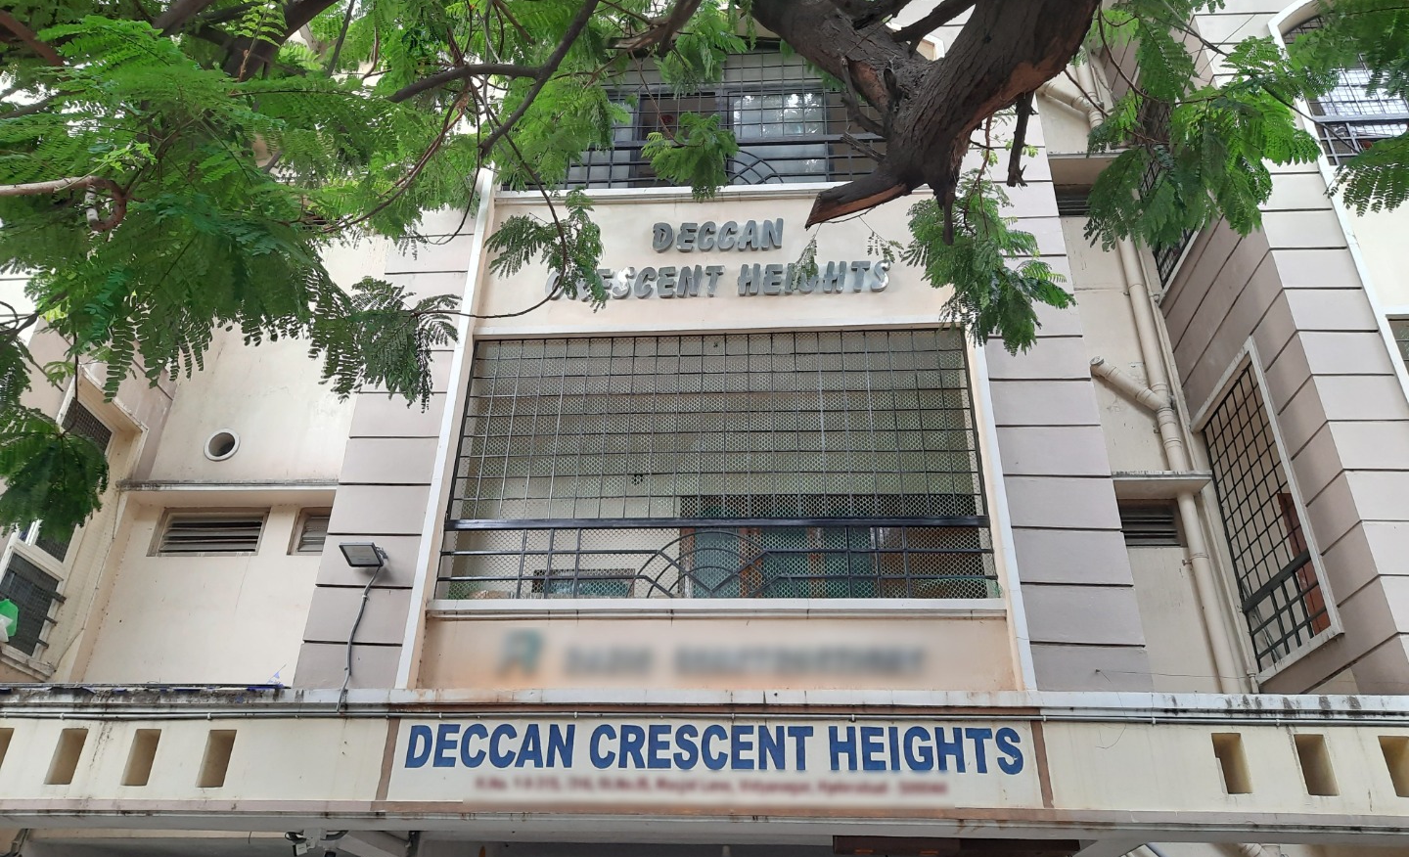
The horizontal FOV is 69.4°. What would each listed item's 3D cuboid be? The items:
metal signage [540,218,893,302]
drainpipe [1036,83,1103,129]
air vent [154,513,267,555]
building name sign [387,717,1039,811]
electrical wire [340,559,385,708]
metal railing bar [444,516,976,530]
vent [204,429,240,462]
[{"bbox_3d":[0.091,-1.127,6.760,2.240,0.650,0.060,-1,-30,4],"label":"metal signage"},{"bbox_3d":[3.219,-2.876,9.011,0.510,0.630,0.160,-1,-30,4],"label":"drainpipe"},{"bbox_3d":[-3.672,0.784,7.607,0.770,0.340,0.100,-1,-30,4],"label":"air vent"},{"bbox_3d":[0.015,1.634,5.001,3.170,0.440,0.030,-1,-30,4],"label":"building name sign"},{"bbox_3d":[-1.848,1.129,5.438,0.140,0.790,0.100,-1,-30,4],"label":"electrical wire"},{"bbox_3d":[0.042,0.551,5.843,3.140,0.052,0.045,-1,-30,4],"label":"metal railing bar"},{"bbox_3d":[-3.744,0.132,7.919,0.265,0.275,0.080,-1,-30,4],"label":"vent"}]

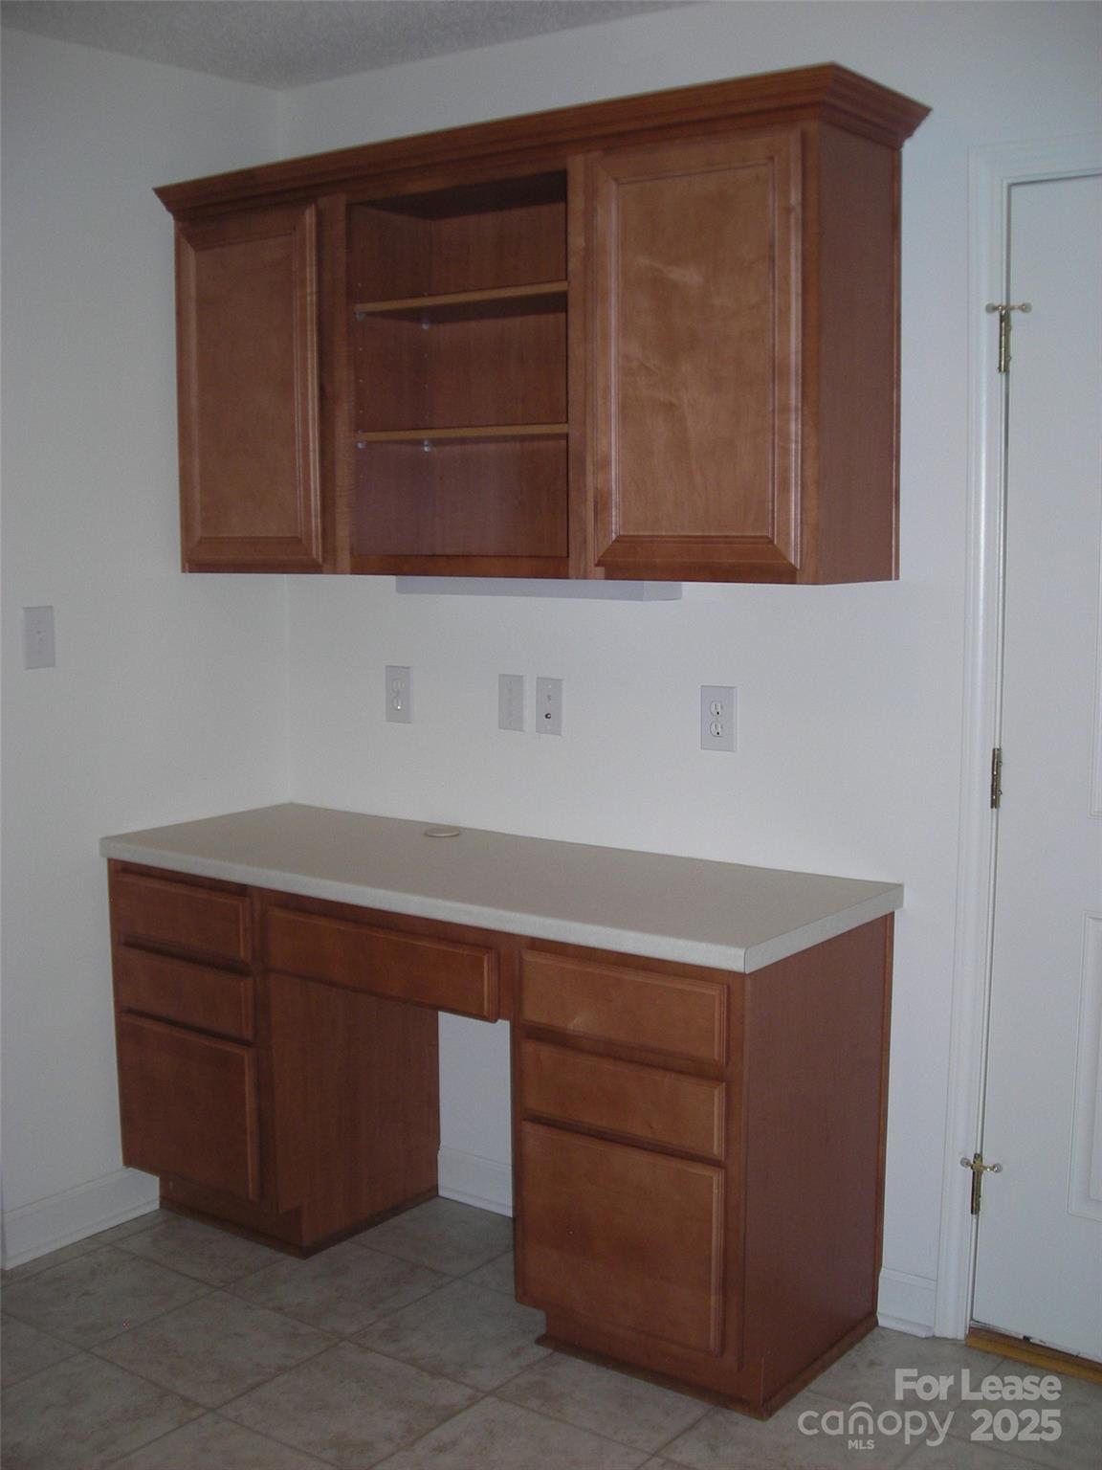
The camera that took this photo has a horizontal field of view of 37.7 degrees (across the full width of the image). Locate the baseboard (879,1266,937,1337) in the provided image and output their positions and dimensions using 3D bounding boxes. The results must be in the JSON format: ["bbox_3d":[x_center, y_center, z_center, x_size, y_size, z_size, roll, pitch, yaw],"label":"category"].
[{"bbox_3d":[0.645,1.024,2.914,0.111,0.113,0.018,5,9,36],"label":"baseboard"}]

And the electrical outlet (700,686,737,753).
[{"bbox_3d":[0.316,-0.030,3.037,0.077,0.122,0.008,5,9,36],"label":"electrical outlet"}]

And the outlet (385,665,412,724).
[{"bbox_3d":[-0.330,-0.086,3.509,0.075,0.122,0.008,5,9,36],"label":"outlet"}]

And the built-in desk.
[{"bbox_3d":[-0.152,0.651,3.127,1.517,0.830,0.552,5,9,36],"label":"built-in desk"}]

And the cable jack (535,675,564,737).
[{"bbox_3d":[-0.003,-0.058,3.268,0.068,0.115,0.010,5,9,36],"label":"cable jack"}]

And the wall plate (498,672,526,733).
[{"bbox_3d":[-0.084,-0.067,3.388,0.069,0.115,0.007,5,8,36],"label":"wall plate"}]

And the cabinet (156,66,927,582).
[{"bbox_3d":[-0.090,-0.685,3.039,1.534,0.778,0.358,5,9,36],"label":"cabinet"}]

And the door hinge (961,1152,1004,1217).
[{"bbox_3d":[0.746,0.775,2.790,0.072,0.107,0.038,5,9,36],"label":"door hinge"}]

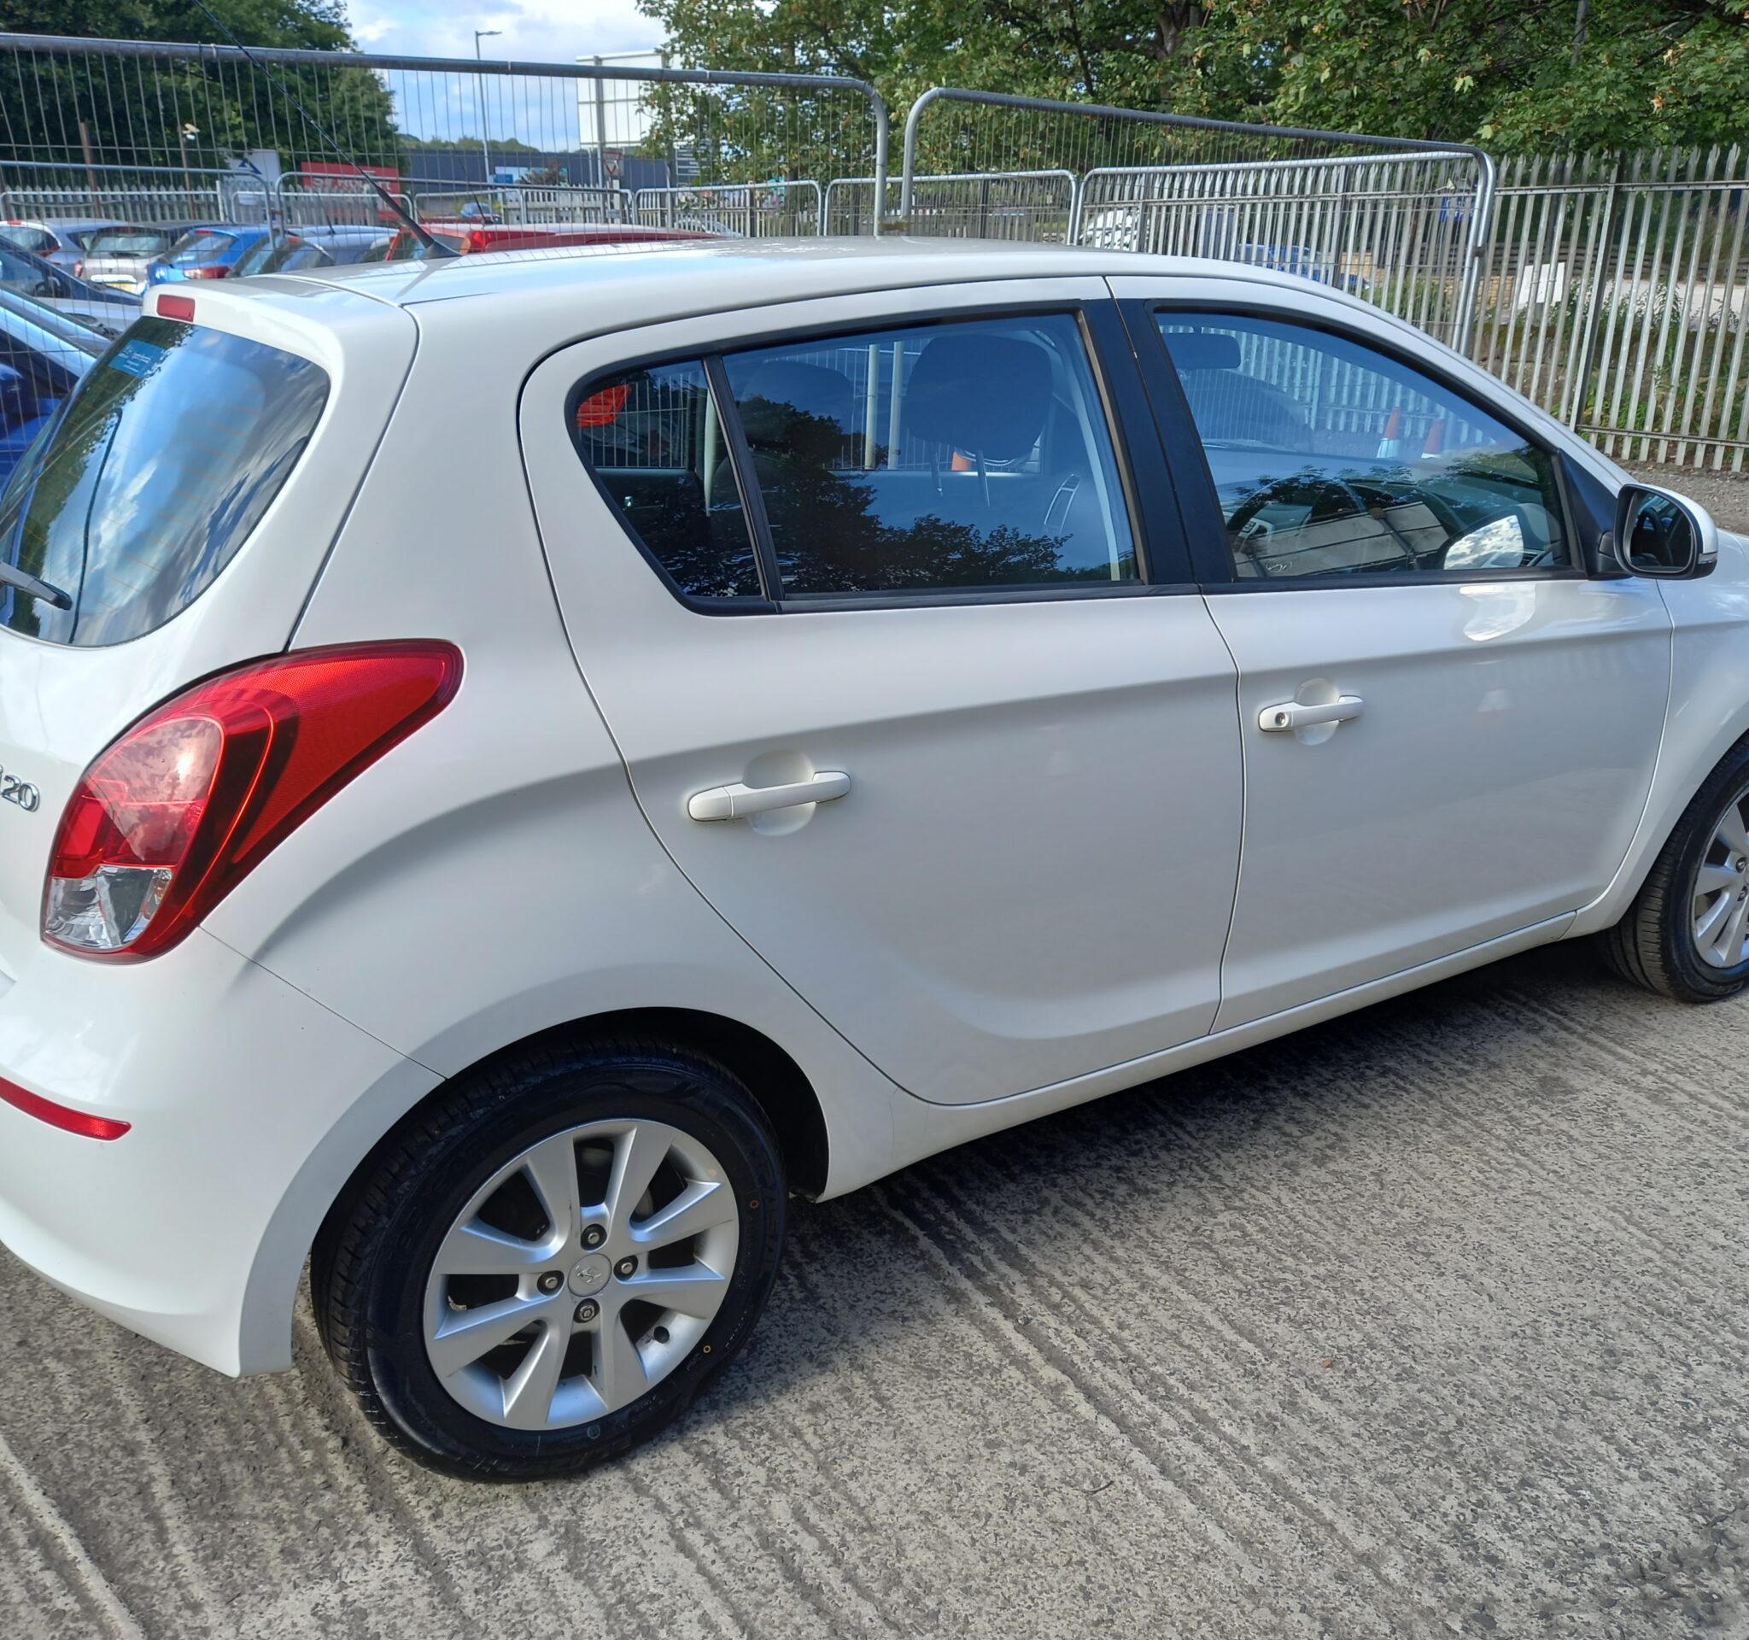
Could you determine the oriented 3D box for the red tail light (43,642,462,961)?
[{"bbox_3d":[-0.679,-0.031,1.711,0.445,0.320,0.240,-12,22,-30],"label":"red tail light"}]

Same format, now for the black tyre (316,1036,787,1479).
[{"bbox_3d":[-0.399,0.541,2.022,0.600,0.600,0.195,-12,22,-30],"label":"black tyre"}]

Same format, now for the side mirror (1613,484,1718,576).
[{"bbox_3d":[1.339,-0.484,2.632,0.120,0.160,0.185,-12,22,-30],"label":"side mirror"}]

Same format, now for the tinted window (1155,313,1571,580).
[{"bbox_3d":[0.802,-0.578,2.474,0.870,0.455,0.050,-12,3,-30],"label":"tinted window"}]

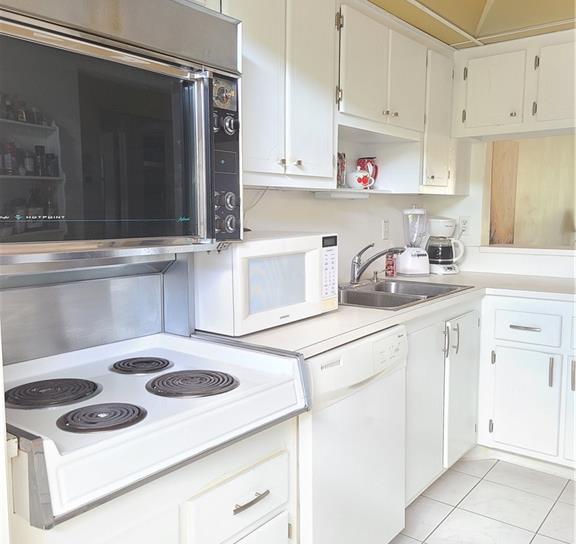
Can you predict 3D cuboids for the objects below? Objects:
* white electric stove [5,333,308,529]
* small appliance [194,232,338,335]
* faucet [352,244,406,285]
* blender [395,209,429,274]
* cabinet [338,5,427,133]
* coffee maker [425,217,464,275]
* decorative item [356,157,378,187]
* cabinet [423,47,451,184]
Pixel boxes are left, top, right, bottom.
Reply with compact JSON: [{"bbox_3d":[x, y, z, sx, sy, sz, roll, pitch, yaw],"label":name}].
[{"bbox_3d":[-0.382,0.309,1.400,0.532,0.156,0.773,5,8,37],"label":"white electric stove"},{"bbox_3d":[-0.134,0.016,2.108,0.390,0.290,0.590,5,8,37],"label":"small appliance"},{"bbox_3d":[0.435,-0.034,2.792,0.290,0.210,0.070,5,8,37],"label":"faucet"},{"bbox_3d":[0.717,-0.180,3.344,0.180,0.390,0.190,-2,7,-20],"label":"blender"},{"bbox_3d":[0.328,-0.885,2.675,0.310,0.412,0.805,5,8,37],"label":"cabinet"},{"bbox_3d":[0.888,-0.157,3.455,0.190,0.330,0.230,-4,7,-33],"label":"coffee maker"},{"bbox_3d":[0.387,-0.476,2.805,0.115,0.155,0.090,0,6,0],"label":"decorative item"},{"bbox_3d":[0.677,-0.807,3.141,0.310,0.676,0.320,5,8,37],"label":"cabinet"}]

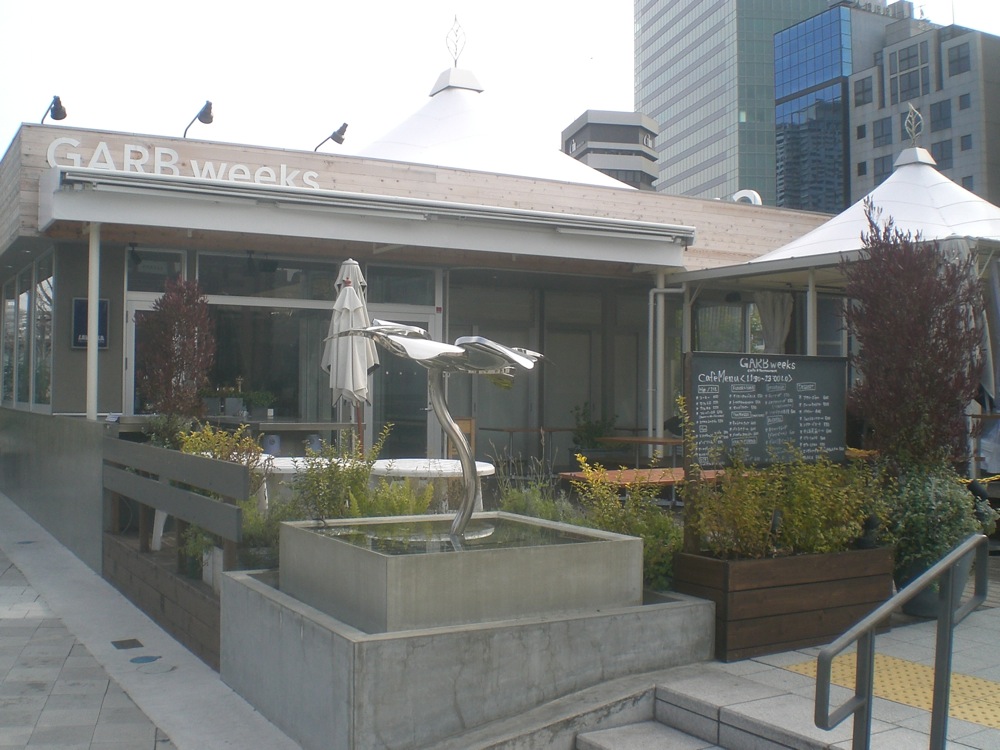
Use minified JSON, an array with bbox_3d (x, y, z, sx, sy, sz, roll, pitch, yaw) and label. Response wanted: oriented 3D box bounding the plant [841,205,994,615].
[{"bbox_3d":[2.415,0.200,6.350,0.850,2.360,0.820,1,-1,-30],"label":"plant"}]

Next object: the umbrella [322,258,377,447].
[{"bbox_3d":[-1.357,0.185,9.900,0.520,2.450,0.520,1,-1,-30],"label":"umbrella"}]

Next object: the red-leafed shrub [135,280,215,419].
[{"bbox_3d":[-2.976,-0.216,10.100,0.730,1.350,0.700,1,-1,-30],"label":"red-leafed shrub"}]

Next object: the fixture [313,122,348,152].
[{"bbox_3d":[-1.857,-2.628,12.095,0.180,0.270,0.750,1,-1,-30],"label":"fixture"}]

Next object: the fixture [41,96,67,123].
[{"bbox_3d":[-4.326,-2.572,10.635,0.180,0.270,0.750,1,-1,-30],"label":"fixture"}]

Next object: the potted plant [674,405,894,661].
[{"bbox_3d":[1.493,0.769,5.632,1.250,1.170,0.500,1,-1,-30],"label":"potted plant"}]

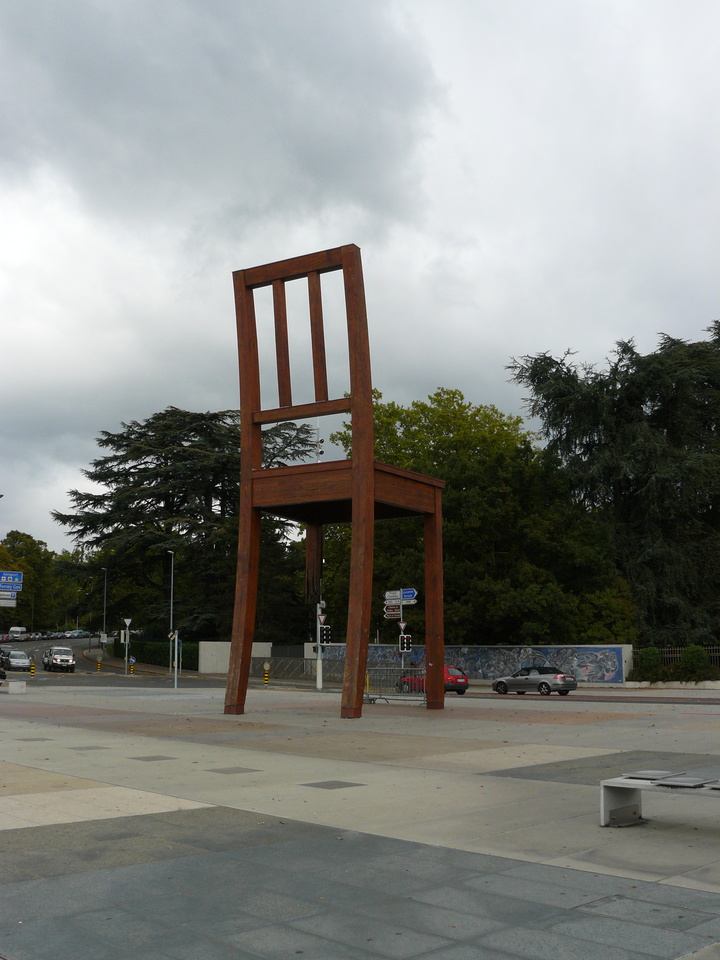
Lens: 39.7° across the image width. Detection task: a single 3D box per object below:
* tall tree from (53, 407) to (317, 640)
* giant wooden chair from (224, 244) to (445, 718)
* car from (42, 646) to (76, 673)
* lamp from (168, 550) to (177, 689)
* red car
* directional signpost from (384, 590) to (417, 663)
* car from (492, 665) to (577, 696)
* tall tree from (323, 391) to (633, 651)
[{"bbox_3d":[-14.164,5.844,92.000,24.500,24.000,23.000,0,-9,0],"label":"tall tree"},{"bbox_3d":[-0.598,0.268,28.013,3.990,12.000,5.100,-6,-10,30],"label":"giant wooden chair"},{"bbox_3d":[-23.506,14.053,78.000,1.780,1.950,4.900,4,-10,-27],"label":"car"},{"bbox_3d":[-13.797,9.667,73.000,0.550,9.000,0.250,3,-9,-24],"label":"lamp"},{"bbox_3d":[3.902,10.827,54.000,1.680,1.420,3.800,8,-12,-43],"label":"red car"},{"bbox_3d":[2.278,8.848,56.000,1.800,5.500,0.300,1,-9,-8],"label":"directional signpost"},{"bbox_3d":[9.276,10.707,53.300,1.770,1.430,4.620,8,-12,-43],"label":"car"},{"bbox_3d":[7.827,4.489,77.000,23.500,21.500,20.000,0,-9,0],"label":"tall tree"}]

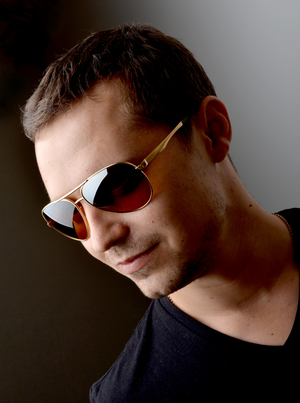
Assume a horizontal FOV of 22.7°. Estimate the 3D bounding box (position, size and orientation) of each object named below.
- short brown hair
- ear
[{"bbox_3d":[-0.034,-0.086,0.714,0.166,0.155,0.200,-23,17,38],"label":"short brown hair"},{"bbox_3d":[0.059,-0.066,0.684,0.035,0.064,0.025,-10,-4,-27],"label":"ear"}]

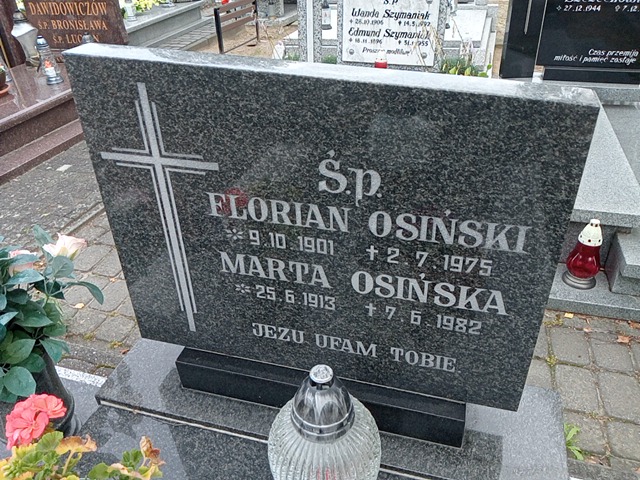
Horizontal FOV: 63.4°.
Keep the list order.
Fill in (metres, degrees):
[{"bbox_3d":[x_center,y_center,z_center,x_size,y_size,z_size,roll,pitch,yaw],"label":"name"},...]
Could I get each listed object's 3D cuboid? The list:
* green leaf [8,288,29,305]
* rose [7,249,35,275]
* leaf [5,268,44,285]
[{"bbox_3d":[-0.525,0.098,0.900,0.043,0.013,0.030,21,50,5],"label":"green leaf"},{"bbox_3d":[-0.618,0.044,1.069,0.056,0.046,0.056,-22,37,-29],"label":"rose"},{"bbox_3d":[-0.585,0.072,1.024,0.074,0.018,0.040,-22,38,-29],"label":"leaf"}]

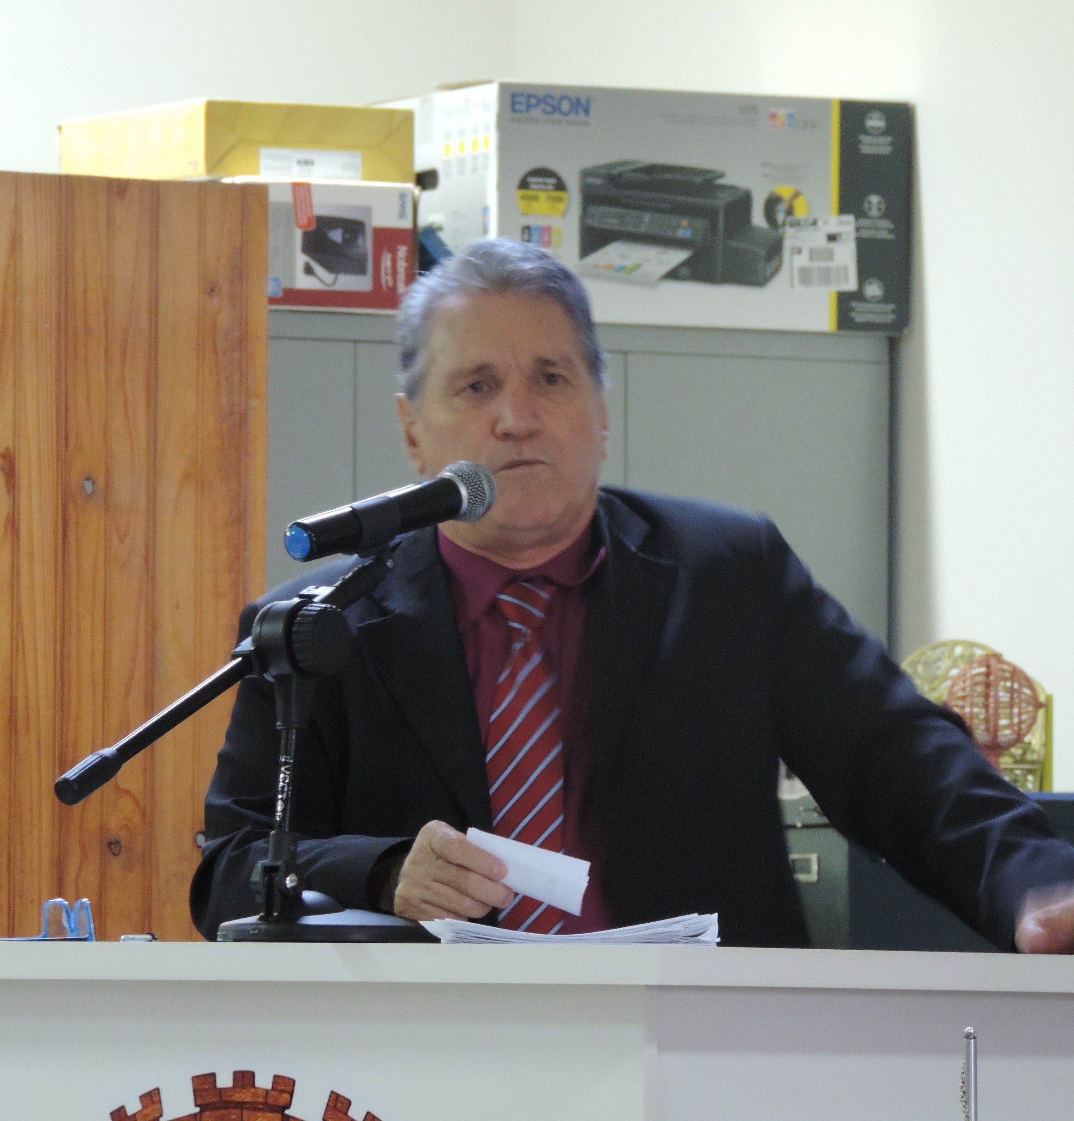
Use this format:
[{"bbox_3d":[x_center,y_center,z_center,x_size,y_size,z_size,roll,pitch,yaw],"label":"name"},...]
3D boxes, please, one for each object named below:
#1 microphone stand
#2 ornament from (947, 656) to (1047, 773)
[{"bbox_3d":[-0.238,0.149,8.882,0.180,0.327,0.420,-2,-3,41],"label":"microphone stand"},{"bbox_3d":[0.541,0.195,12.780,0.120,0.165,0.115,0,-3,0],"label":"ornament"}]

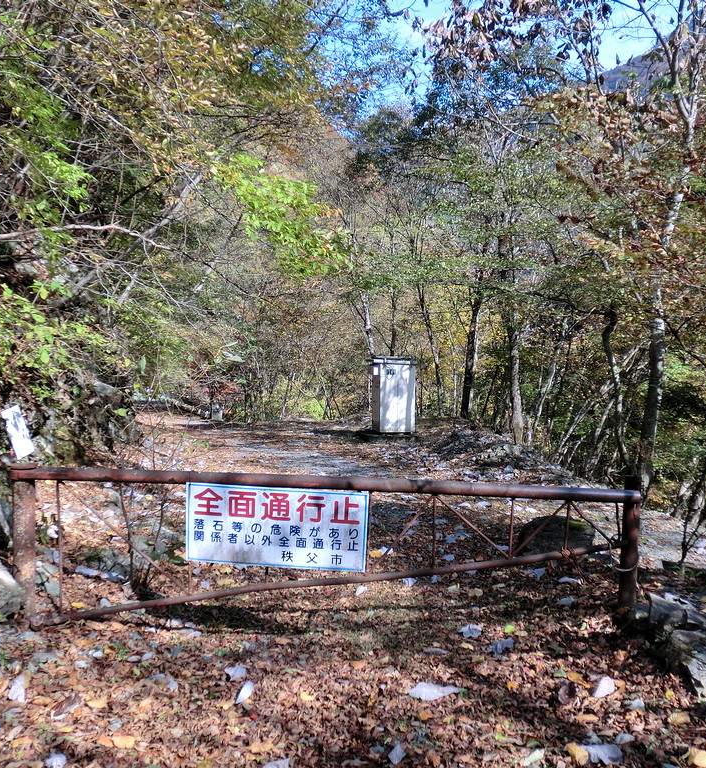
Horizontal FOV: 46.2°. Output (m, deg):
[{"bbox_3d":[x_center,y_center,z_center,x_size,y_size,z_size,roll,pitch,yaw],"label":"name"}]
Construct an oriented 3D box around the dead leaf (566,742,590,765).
[{"bbox_3d":[0.922,1.521,3.400,0.075,0.050,0.100,-1,3,-27],"label":"dead leaf"}]

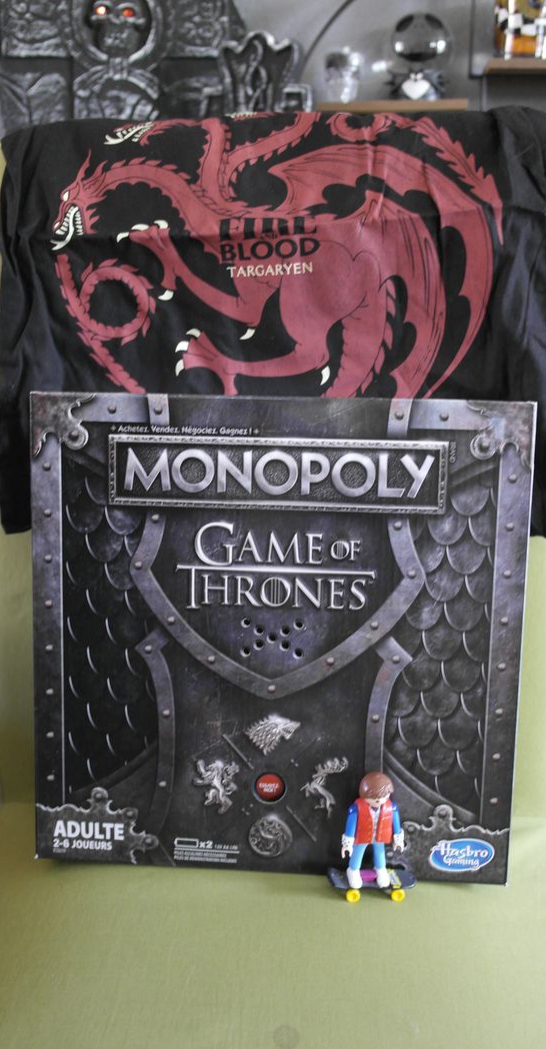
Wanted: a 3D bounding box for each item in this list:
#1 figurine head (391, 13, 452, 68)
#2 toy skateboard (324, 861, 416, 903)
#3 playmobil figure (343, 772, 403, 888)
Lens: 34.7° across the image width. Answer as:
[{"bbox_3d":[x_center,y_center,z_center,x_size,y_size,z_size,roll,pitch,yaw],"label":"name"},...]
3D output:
[{"bbox_3d":[0.217,-0.709,1.280,0.089,0.079,0.087,3,15,12],"label":"figurine head"},{"bbox_3d":[0.062,0.222,0.541,0.054,0.014,0.019,-1,14,-3],"label":"toy skateboard"},{"bbox_3d":[0.061,0.182,0.534,0.036,0.072,0.021,-2,14,-7],"label":"playmobil figure"}]

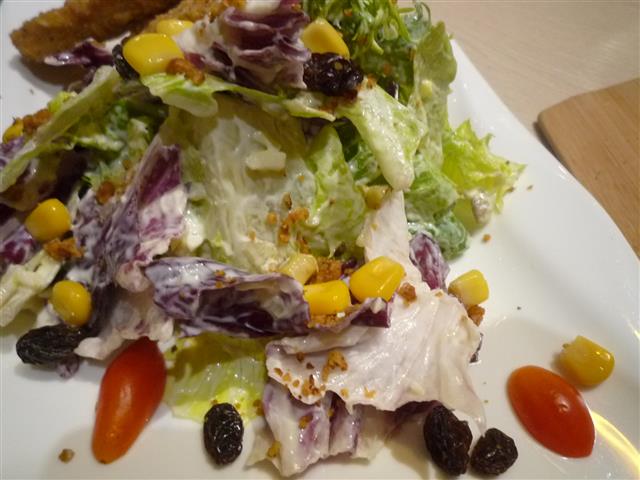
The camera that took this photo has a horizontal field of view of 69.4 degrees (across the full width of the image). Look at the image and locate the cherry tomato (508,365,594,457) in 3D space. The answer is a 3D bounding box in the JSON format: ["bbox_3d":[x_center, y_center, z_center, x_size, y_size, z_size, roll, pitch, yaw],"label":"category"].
[{"bbox_3d":[0.072,0.051,0.140,0.022,0.012,0.031,-35,68,-16],"label":"cherry tomato"}]

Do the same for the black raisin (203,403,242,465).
[{"bbox_3d":[-0.029,0.057,0.137,0.011,0.010,0.017,-8,63,-4],"label":"black raisin"}]

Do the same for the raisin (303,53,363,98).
[{"bbox_3d":[0.004,-0.052,0.147,0.021,0.013,0.014,15,64,7],"label":"raisin"}]

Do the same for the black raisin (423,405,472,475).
[{"bbox_3d":[0.038,0.059,0.136,0.013,0.012,0.020,-20,65,-10],"label":"black raisin"}]

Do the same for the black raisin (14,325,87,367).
[{"bbox_3d":[-0.083,0.033,0.143,0.021,0.011,0.012,-9,63,-5],"label":"black raisin"}]

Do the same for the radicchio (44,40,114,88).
[{"bbox_3d":[-0.096,-0.069,0.183,0.029,0.016,0.020,-4,63,-2],"label":"radicchio"}]

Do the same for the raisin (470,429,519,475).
[{"bbox_3d":[0.051,0.062,0.135,0.015,0.011,0.011,-24,66,-12],"label":"raisin"}]

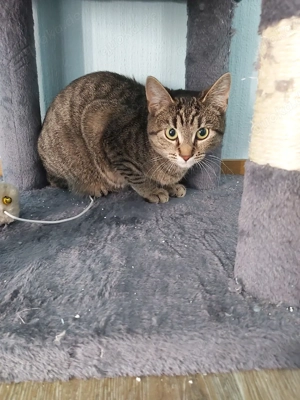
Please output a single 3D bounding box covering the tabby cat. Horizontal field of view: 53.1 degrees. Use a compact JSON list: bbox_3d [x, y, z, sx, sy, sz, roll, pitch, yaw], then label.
[{"bbox_3d":[-0.034,-0.114,0.503,0.312,0.203,0.172,12,20,35],"label":"tabby cat"}]

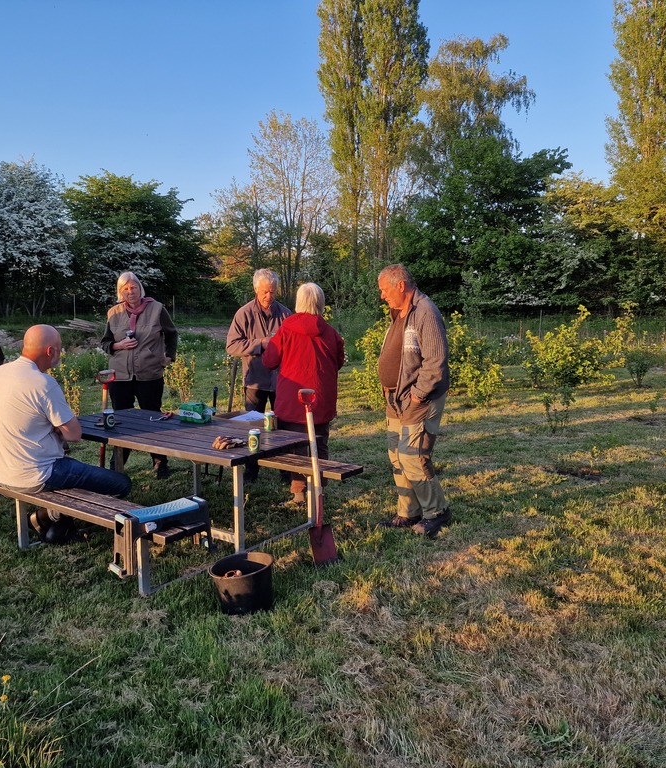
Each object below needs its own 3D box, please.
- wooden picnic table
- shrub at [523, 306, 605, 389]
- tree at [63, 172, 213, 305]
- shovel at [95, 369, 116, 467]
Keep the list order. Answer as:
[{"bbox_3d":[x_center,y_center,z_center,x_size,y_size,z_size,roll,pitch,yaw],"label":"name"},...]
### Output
[{"bbox_3d":[-1.061,0.662,4.569,1.843,0.716,0.758,5,9,36],"label":"wooden picnic table"},{"bbox_3d":[4.161,-0.595,12.150,1.400,1.450,1.300,0,7,0],"label":"shrub"},{"bbox_3d":[-9.823,-6.972,34.369,7.200,7.095,6.600,-1,8,0],"label":"tree"},{"bbox_3d":[-1.694,0.426,5.082,0.180,1.090,0.100,0,10,-19],"label":"shovel"}]

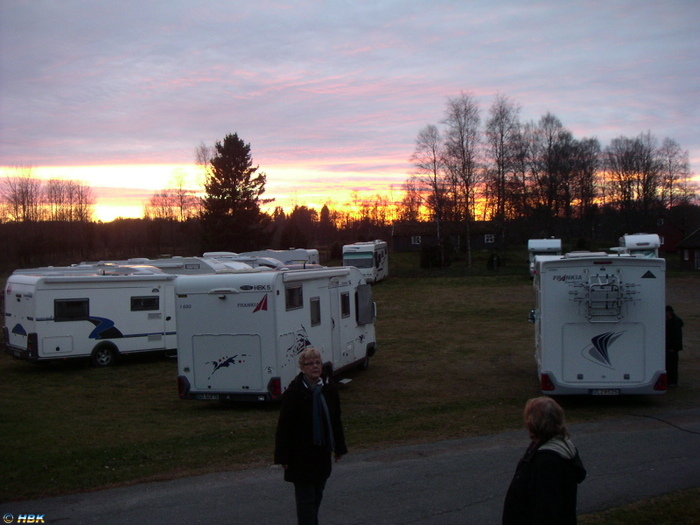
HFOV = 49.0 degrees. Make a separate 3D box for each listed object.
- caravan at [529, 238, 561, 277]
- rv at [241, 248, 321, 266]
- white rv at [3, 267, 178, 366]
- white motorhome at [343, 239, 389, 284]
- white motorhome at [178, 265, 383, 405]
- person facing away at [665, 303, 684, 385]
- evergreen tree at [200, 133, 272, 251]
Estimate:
[{"bbox_3d":[14.700,-0.280,57.500,2.300,2.970,6.500,-1,2,14],"label":"caravan"},{"bbox_3d":[-5.600,0.570,53.000,6.500,2.750,2.300,-1,2,14],"label":"rv"},{"bbox_3d":[-7.400,1.760,25.200,6.800,2.780,2.300,-3,2,-44],"label":"white rv"},{"bbox_3d":[1.280,-0.050,57.400,2.300,2.850,6.800,-1,2,11],"label":"white motorhome"},{"bbox_3d":[-1.470,1.640,19.300,2.300,2.930,7.000,-1,2,19],"label":"white motorhome"},{"bbox_3d":[6.830,1.750,16.300,0.420,1.740,0.520,-2,2,-6],"label":"person facing away"},{"bbox_3d":[-11.800,-6.600,80.000,7.300,13.900,7.300,-1,2,0],"label":"evergreen tree"}]

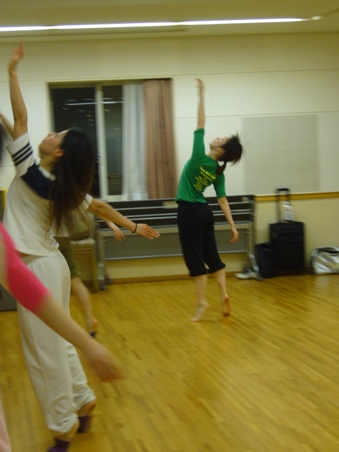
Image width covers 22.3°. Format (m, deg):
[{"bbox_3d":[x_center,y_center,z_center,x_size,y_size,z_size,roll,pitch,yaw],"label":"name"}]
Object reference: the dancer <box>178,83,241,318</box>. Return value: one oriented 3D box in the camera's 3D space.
[{"bbox_3d":[0.341,-0.204,7.350,0.550,2.060,0.540,3,8,42],"label":"dancer"}]

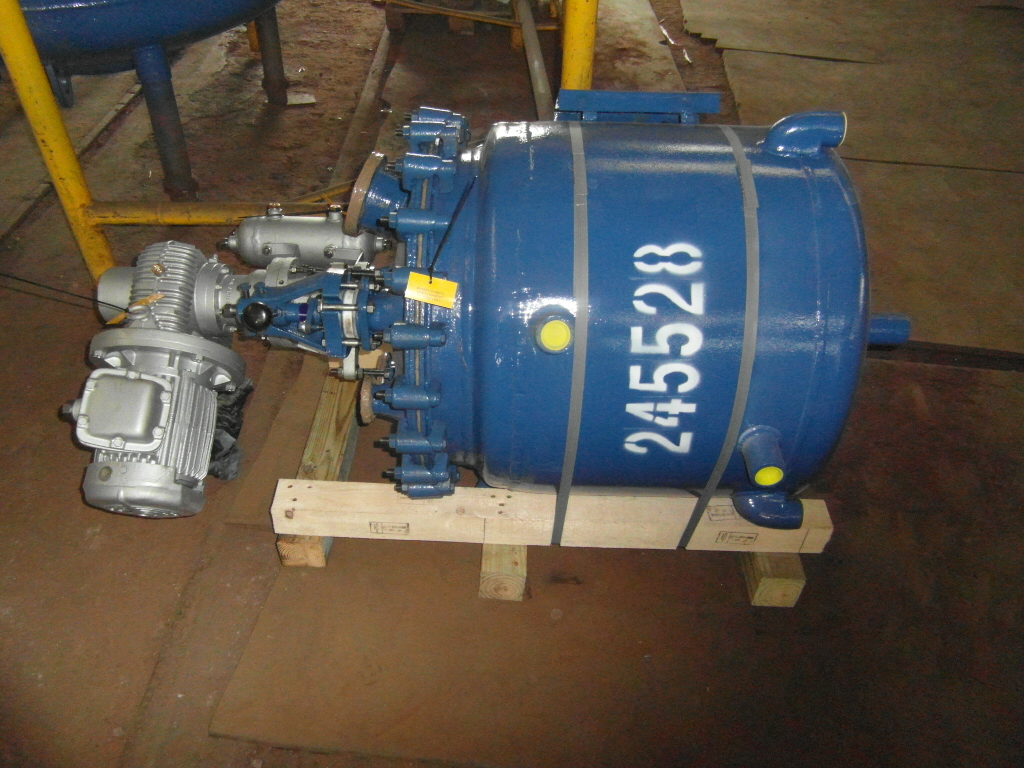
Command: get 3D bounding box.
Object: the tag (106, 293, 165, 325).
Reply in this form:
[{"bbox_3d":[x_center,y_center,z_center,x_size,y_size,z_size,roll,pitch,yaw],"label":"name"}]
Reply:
[{"bbox_3d":[-0.704,-0.140,1.330,0.100,0.006,0.055,-33,3,0],"label":"tag"}]

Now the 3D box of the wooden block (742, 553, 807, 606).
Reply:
[{"bbox_3d":[0.567,0.215,1.737,0.090,0.090,0.679,3,40,0],"label":"wooden block"}]

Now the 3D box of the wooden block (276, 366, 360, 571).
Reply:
[{"bbox_3d":[-0.445,0.148,1.743,0.090,0.090,0.652,2,41,-2],"label":"wooden block"}]

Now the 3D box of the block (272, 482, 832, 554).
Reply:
[{"bbox_3d":[0.086,0.280,1.495,1.149,0.082,0.078,2,41,-1],"label":"block"}]

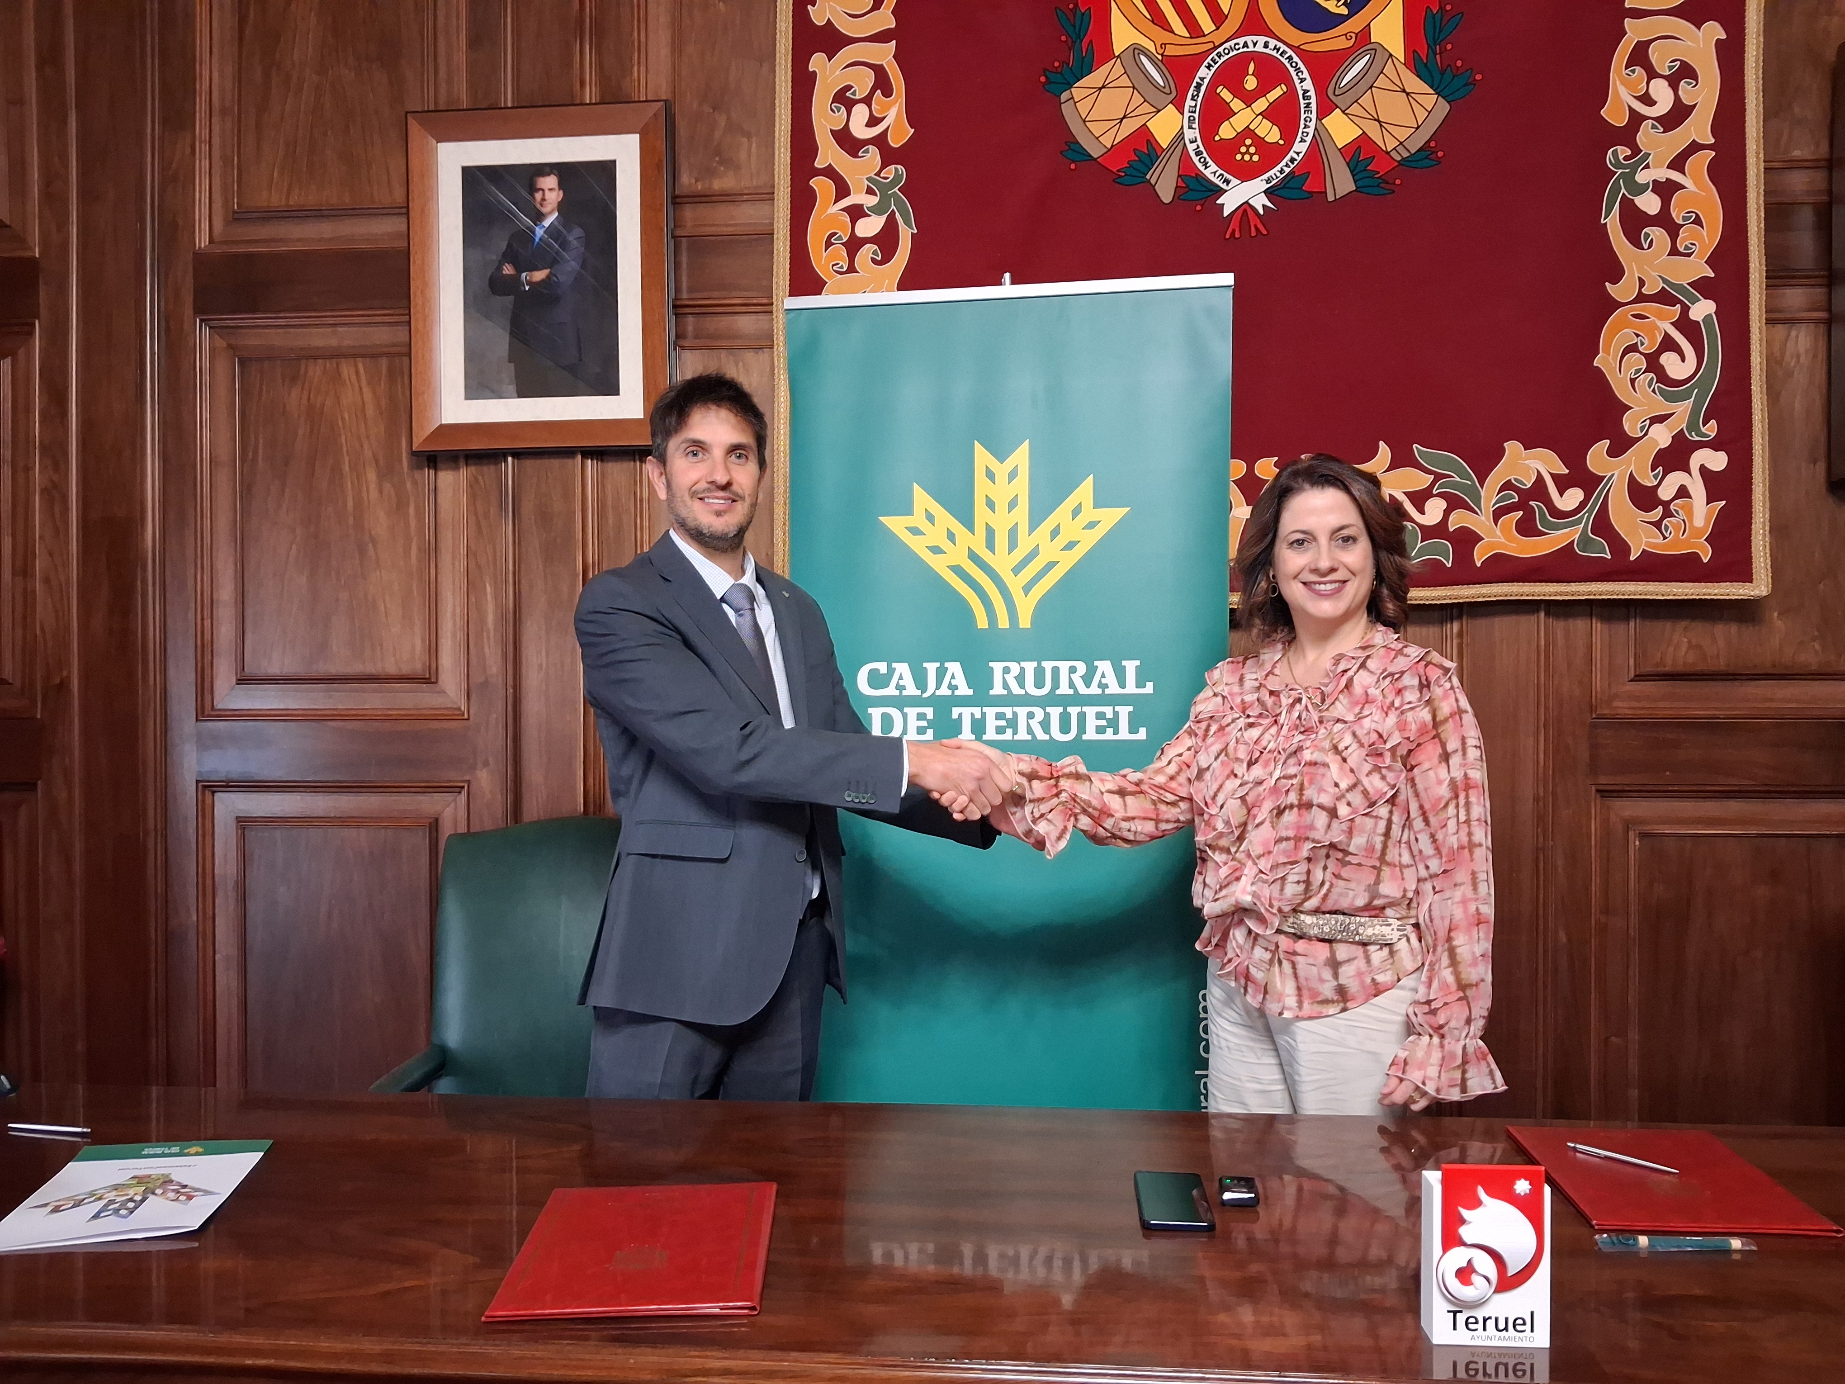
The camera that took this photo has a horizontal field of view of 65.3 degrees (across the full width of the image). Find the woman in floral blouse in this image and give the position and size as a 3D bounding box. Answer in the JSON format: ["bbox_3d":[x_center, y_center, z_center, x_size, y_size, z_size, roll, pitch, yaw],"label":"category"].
[{"bbox_3d":[0.460,0.484,2.050,0.700,1.640,0.420,0,0,14],"label":"woman in floral blouse"}]

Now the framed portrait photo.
[{"bbox_3d":[-0.765,-0.825,2.870,0.515,0.685,0.045,-1,0,5],"label":"framed portrait photo"}]

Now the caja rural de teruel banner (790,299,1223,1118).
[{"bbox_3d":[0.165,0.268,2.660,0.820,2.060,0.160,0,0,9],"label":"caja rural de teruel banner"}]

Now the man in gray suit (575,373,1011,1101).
[{"bbox_3d":[-0.225,0.419,2.090,0.540,1.770,0.480,0,0,-37],"label":"man in gray suit"}]

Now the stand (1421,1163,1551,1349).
[{"bbox_3d":[0.494,0.489,1.260,0.102,0.157,0.046,0,0,5],"label":"stand"}]

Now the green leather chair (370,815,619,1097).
[{"bbox_3d":[-0.645,0.772,2.470,0.620,1.060,0.660,0,0,4],"label":"green leather chair"}]

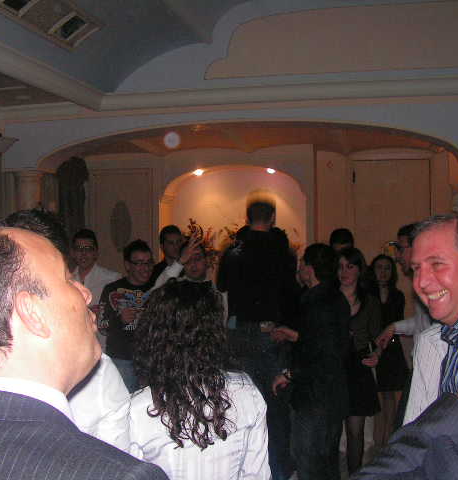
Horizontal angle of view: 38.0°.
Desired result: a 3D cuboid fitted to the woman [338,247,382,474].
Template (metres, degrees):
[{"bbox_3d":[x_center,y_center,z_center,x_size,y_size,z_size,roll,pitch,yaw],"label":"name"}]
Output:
[{"bbox_3d":[0.893,0.880,4.700,0.460,1.690,0.330,-1,-2,11],"label":"woman"}]

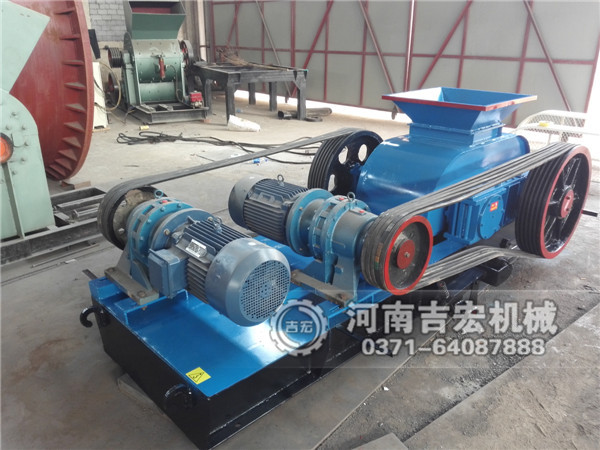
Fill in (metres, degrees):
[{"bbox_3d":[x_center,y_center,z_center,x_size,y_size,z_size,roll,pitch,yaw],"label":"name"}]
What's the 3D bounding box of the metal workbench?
[{"bbox_3d":[-1.129,-2.757,9.961,1.490,0.871,2.909,-9,23,-21],"label":"metal workbench"}]

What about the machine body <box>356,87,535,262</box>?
[{"bbox_3d":[1.041,-0.457,3.273,1.302,0.770,0.875,-19,28,-40],"label":"machine body"}]

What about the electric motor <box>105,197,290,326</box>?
[{"bbox_3d":[-0.473,0.139,2.139,0.448,0.398,0.966,-19,28,-40],"label":"electric motor"}]

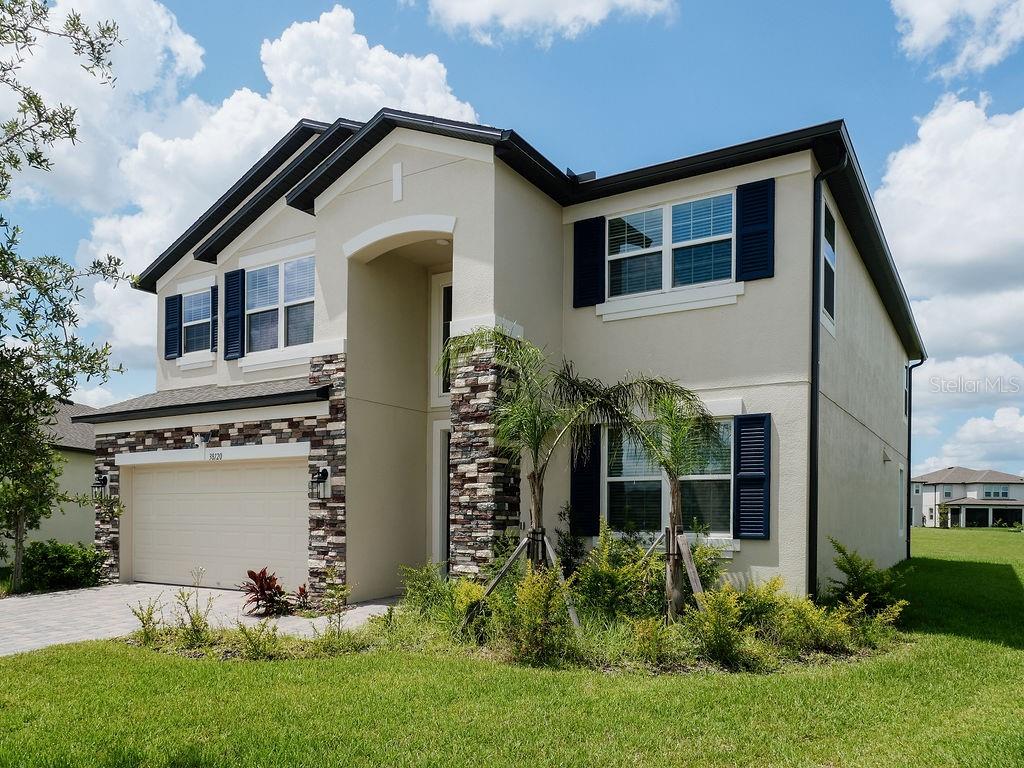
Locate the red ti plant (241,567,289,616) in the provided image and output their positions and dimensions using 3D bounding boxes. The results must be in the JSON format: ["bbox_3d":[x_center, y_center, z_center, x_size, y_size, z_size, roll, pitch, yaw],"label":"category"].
[{"bbox_3d":[-3.524,2.966,10.150,0.660,0.640,0.660,-3,-8,32],"label":"red ti plant"}]

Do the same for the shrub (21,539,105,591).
[{"bbox_3d":[-8.357,3.374,13.200,1.200,0.960,1.200,-3,-8,32],"label":"shrub"}]

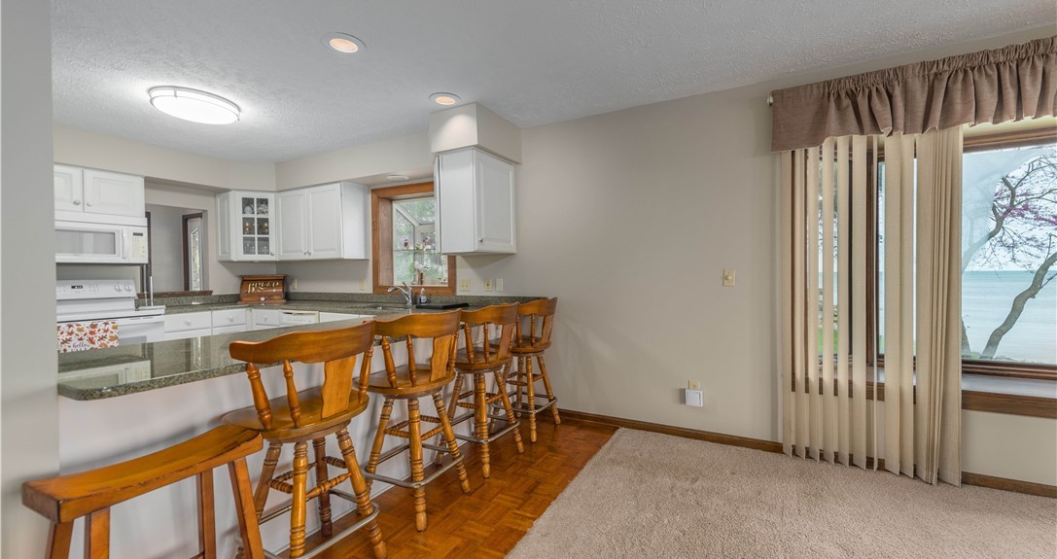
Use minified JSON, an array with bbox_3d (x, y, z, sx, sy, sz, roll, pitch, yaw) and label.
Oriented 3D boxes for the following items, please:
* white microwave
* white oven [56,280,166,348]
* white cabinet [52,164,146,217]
[{"bbox_3d":[-3.917,-0.361,3.604,0.389,0.426,0.771,0,1,28],"label":"white microwave"},{"bbox_3d":[-3.767,0.593,3.541,0.709,1.165,0.765,0,1,28],"label":"white oven"},{"bbox_3d":[-3.955,-0.767,3.608,0.319,0.385,0.786,0,1,28],"label":"white cabinet"}]

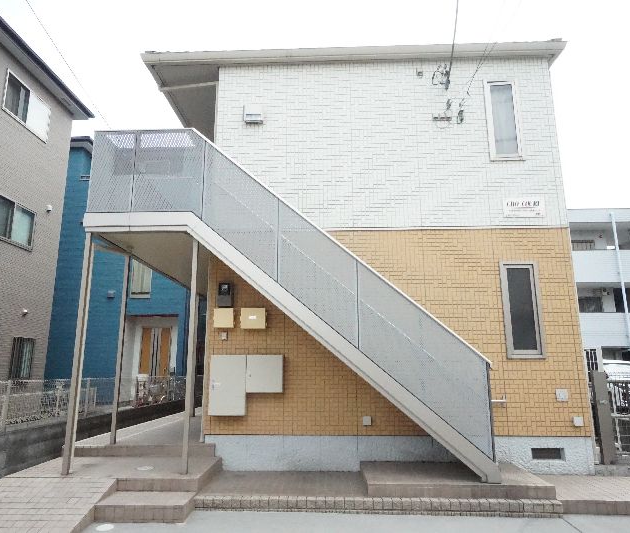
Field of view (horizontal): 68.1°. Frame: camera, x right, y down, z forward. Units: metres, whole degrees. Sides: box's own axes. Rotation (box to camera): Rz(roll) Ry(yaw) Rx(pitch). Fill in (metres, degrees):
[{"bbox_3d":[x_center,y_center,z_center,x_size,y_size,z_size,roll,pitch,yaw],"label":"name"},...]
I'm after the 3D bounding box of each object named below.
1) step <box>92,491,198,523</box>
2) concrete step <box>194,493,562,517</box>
[{"bbox_3d":[-1.699,2.449,4.767,0.863,0.151,0.472,-1,-11,2],"label":"step"},{"bbox_3d":[0.613,2.472,4.856,3.710,0.123,0.230,-1,-11,2],"label":"concrete step"}]

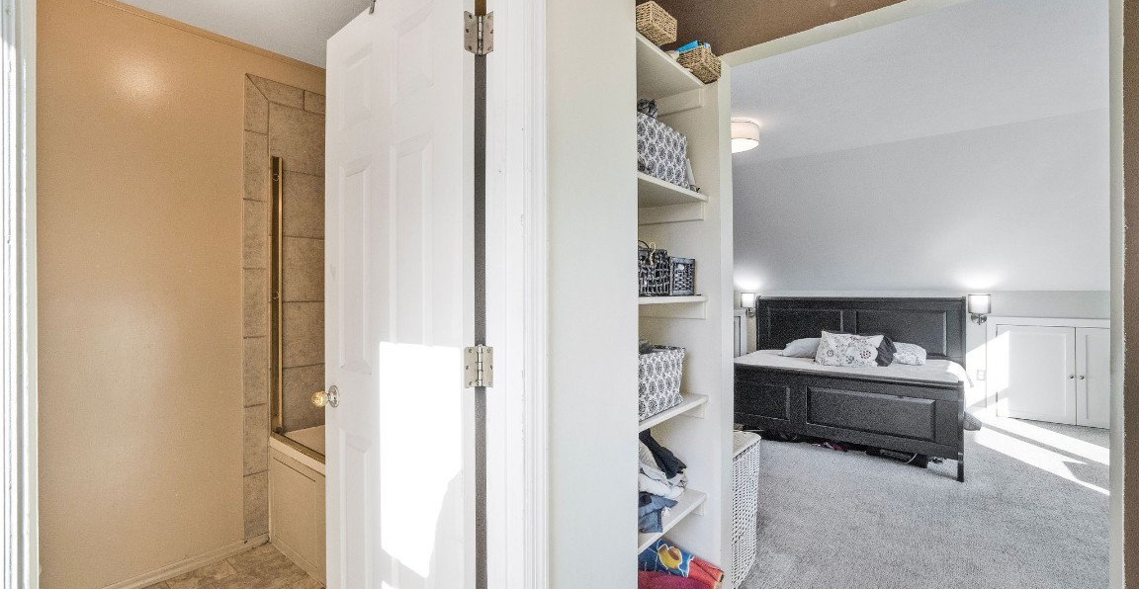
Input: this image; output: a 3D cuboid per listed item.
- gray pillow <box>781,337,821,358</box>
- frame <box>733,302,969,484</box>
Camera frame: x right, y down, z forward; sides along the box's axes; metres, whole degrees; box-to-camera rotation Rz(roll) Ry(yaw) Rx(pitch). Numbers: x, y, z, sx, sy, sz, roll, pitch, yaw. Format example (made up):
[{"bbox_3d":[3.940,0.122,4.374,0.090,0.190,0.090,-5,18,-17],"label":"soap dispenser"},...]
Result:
[{"bbox_3d":[2.791,0.598,5.414,0.660,0.180,0.450,0,0,39],"label":"gray pillow"},{"bbox_3d":[2.519,0.628,4.630,2.050,1.220,2.200,0,0,39],"label":"frame"}]

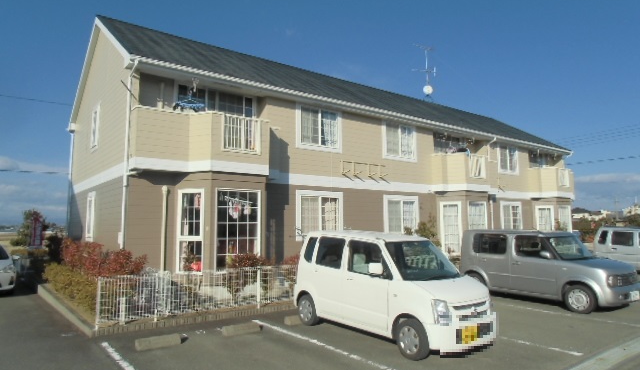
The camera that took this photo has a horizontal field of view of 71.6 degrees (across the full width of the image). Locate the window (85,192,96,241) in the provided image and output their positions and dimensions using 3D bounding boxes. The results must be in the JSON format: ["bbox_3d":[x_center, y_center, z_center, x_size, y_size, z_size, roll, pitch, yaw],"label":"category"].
[{"bbox_3d":[-7.205,1.004,13.981,0.120,1.572,1.081,4,-7,-37],"label":"window"}]

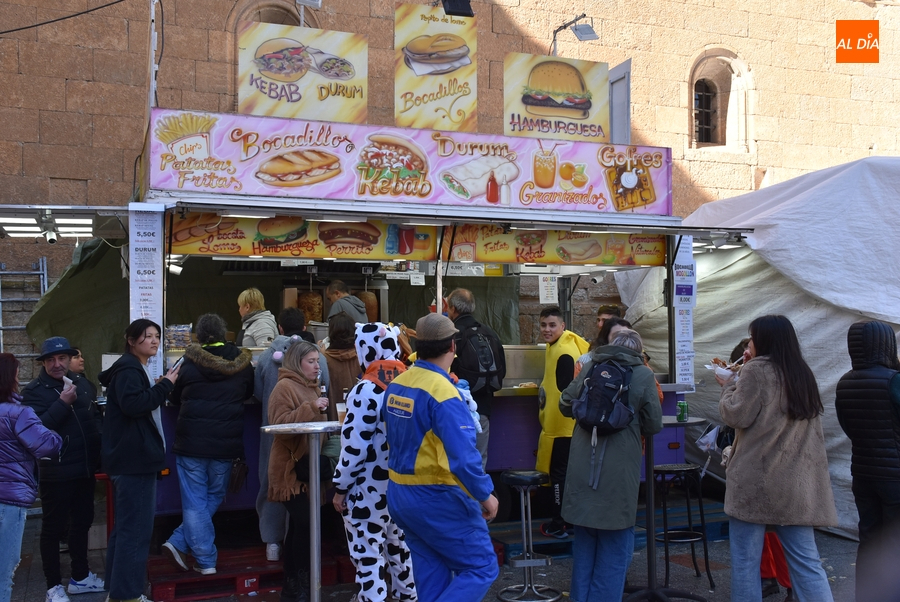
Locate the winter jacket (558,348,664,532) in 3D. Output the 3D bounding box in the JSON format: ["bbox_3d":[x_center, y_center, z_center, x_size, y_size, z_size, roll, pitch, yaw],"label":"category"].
[{"bbox_3d":[0.906,0.766,5.055,0.580,1.020,0.420,0,-2,6],"label":"winter jacket"}]

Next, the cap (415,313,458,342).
[{"bbox_3d":[-0.067,0.132,4.500,0.195,0.135,0.265,-3,6,42],"label":"cap"}]

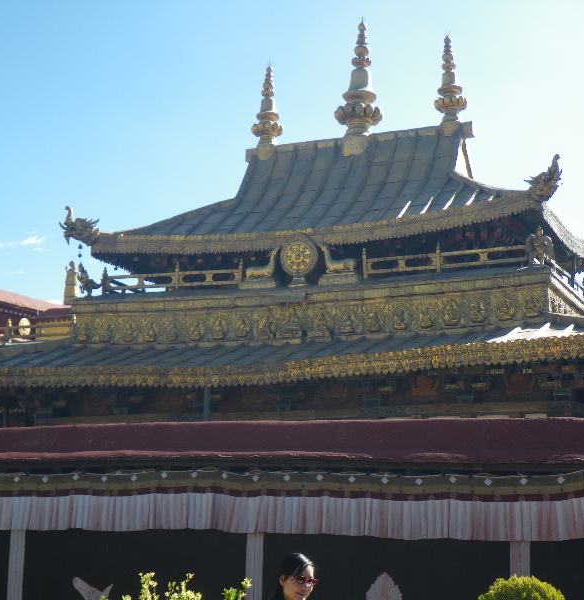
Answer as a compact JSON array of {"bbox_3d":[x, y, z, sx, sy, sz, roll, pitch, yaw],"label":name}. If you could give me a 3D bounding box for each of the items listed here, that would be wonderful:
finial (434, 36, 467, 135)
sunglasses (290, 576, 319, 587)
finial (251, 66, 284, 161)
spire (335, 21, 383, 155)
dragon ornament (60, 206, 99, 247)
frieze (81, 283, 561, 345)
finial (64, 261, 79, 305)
[{"bbox_3d":[3.940,-5.348,35.728,0.820,2.520,0.820,-4,-10,21],"label":"finial"},{"bbox_3d":[0.025,1.246,6.395,0.135,0.047,0.143,2,-5,45],"label":"sunglasses"},{"bbox_3d":[-0.628,-4.906,37.489,0.830,2.550,0.830,0,-10,0],"label":"finial"},{"bbox_3d":[1.713,-5.433,36.638,1.170,3.500,1.170,0,-10,0],"label":"spire"},{"bbox_3d":[-5.004,-1.739,33.901,0.850,0.900,0.420,4,-11,-23],"label":"dragon ornament"},{"bbox_3d":[0.113,0.352,31.591,11.200,0.800,0.300,-4,-10,21],"label":"frieze"},{"bbox_3d":[-8.002,-0.635,52.000,0.500,1.630,0.500,0,-10,0],"label":"finial"}]

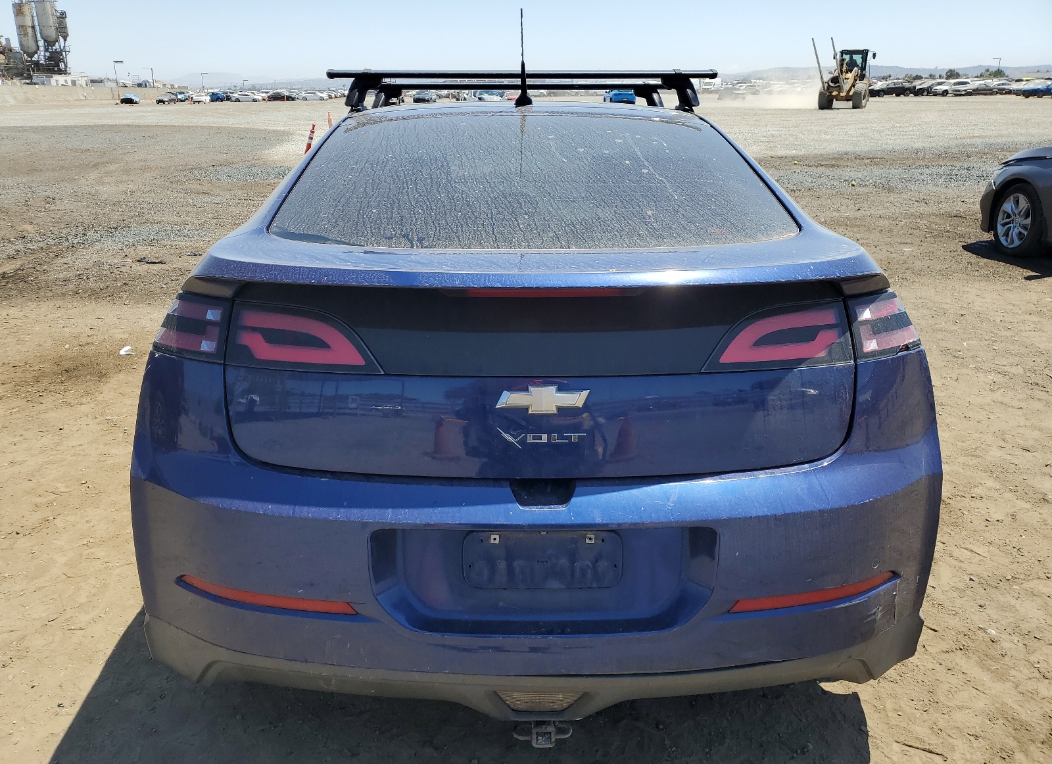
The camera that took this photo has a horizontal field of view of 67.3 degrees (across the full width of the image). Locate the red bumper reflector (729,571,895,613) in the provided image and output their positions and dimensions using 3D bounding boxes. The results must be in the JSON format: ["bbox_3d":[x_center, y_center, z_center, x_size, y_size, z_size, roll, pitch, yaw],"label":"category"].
[{"bbox_3d":[0.575,0.409,1.569,0.340,0.052,0.048,-5,21,-14],"label":"red bumper reflector"}]

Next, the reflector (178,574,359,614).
[{"bbox_3d":[-0.475,0.390,1.451,0.362,0.035,0.040,5,21,13],"label":"reflector"}]

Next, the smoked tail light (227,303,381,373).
[{"bbox_3d":[-0.404,-0.081,1.440,0.290,0.117,0.060,3,8,8],"label":"smoked tail light"}]

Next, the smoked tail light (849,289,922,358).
[{"bbox_3d":[0.700,-0.108,1.514,0.215,0.114,0.105,-8,22,-21],"label":"smoked tail light"}]

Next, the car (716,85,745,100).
[{"bbox_3d":[23.143,-32.493,89.000,1.820,1.520,4.500,-5,21,-13],"label":"car"}]

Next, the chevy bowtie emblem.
[{"bbox_3d":[0.029,0.033,1.396,0.166,0.054,0.014,-1,10,-1],"label":"chevy bowtie emblem"}]

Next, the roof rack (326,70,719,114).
[{"bbox_3d":[-0.017,-1.063,2.923,1.270,0.135,0.800,-1,19,-1],"label":"roof rack"}]

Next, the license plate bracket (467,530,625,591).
[{"bbox_3d":[0.031,0.335,1.487,0.293,0.122,0.020,-1,19,-1],"label":"license plate bracket"}]

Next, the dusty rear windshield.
[{"bbox_3d":[0.011,-0.484,1.757,1.010,0.090,0.820,-1,35,-2],"label":"dusty rear windshield"}]

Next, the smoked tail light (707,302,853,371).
[{"bbox_3d":[0.457,-0.076,1.409,0.288,0.107,0.062,-5,21,-13],"label":"smoked tail light"}]

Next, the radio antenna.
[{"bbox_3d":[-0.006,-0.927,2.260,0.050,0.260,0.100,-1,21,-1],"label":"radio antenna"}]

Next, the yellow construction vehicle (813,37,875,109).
[{"bbox_3d":[19.336,-18.314,47.046,2.750,3.850,6.400,11,23,27],"label":"yellow construction vehicle"}]

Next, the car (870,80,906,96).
[{"bbox_3d":[35.982,-28.852,77.743,4.550,1.460,1.820,-6,21,-16],"label":"car"}]

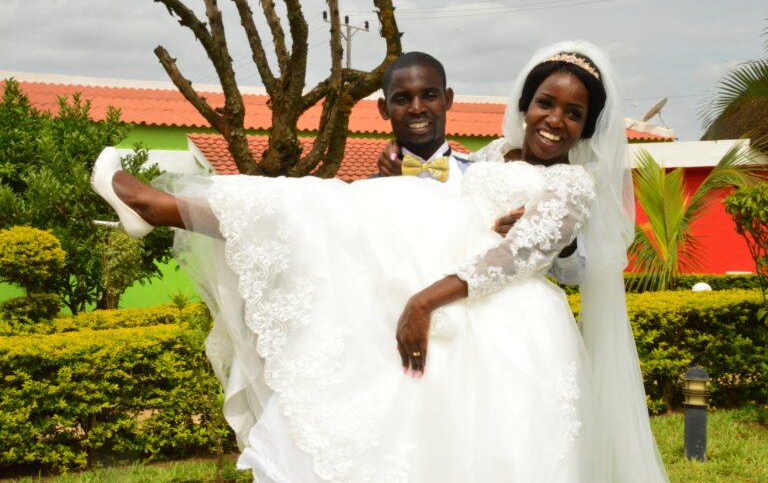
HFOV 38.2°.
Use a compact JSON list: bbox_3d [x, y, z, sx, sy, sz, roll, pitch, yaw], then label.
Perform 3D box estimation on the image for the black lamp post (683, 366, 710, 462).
[{"bbox_3d":[1.959,1.088,6.950,0.165,0.605,0.165,0,0,0],"label":"black lamp post"}]

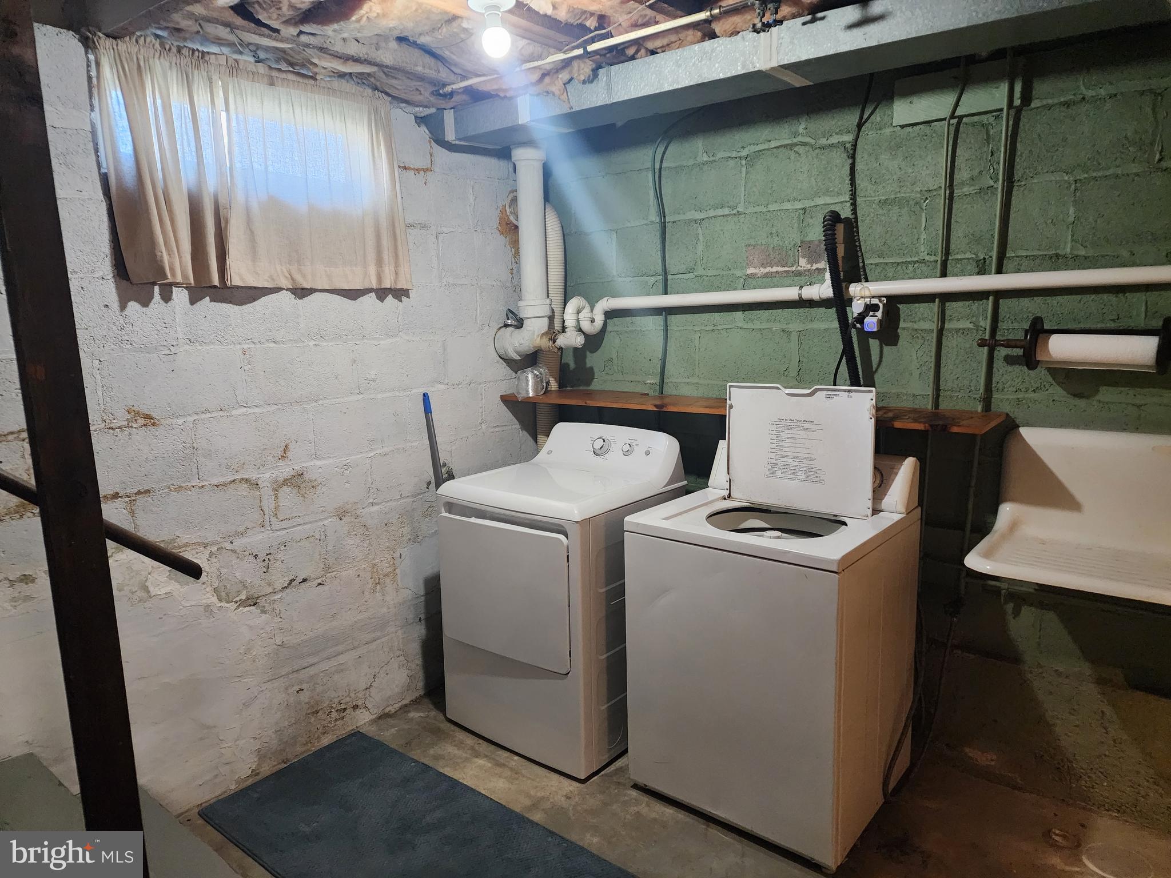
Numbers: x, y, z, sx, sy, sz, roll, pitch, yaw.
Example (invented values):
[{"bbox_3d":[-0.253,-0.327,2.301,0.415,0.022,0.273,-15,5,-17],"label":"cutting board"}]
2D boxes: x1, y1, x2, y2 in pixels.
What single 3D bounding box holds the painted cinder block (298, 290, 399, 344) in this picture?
[{"bbox_3d":[-0.920,-0.472,2.894,0.170,0.200,0.405,6,12,40],"label":"painted cinder block"}]

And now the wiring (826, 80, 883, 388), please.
[{"bbox_3d":[0.905,-0.679,2.604,0.165,1.016,0.090,5,11,39],"label":"wiring"}]

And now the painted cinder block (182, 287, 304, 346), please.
[{"bbox_3d":[-1.180,-0.415,2.597,0.170,0.200,0.400,6,12,40],"label":"painted cinder block"}]

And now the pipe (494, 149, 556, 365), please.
[{"bbox_3d":[-0.267,-0.770,3.249,0.290,0.860,0.160,6,12,40],"label":"pipe"}]

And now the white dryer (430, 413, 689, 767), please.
[{"bbox_3d":[-0.080,0.518,2.899,0.683,1.070,0.653,6,12,40],"label":"white dryer"}]

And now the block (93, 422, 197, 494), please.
[{"bbox_3d":[-1.426,0.057,2.371,0.170,0.205,0.390,6,12,40],"label":"block"}]

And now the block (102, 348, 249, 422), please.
[{"bbox_3d":[-1.280,-0.172,2.363,0.160,0.203,0.405,5,11,39],"label":"block"}]

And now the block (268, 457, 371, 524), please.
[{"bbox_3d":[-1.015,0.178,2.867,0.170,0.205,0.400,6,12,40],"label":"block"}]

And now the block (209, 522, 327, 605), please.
[{"bbox_3d":[-1.106,0.399,2.648,0.160,0.203,0.405,5,11,39],"label":"block"}]

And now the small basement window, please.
[{"bbox_3d":[-1.034,-0.846,2.579,0.120,0.685,1.020,6,12,40],"label":"small basement window"}]

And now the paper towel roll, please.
[{"bbox_3d":[1.450,-0.253,2.208,0.290,0.105,0.105,6,12,37],"label":"paper towel roll"}]

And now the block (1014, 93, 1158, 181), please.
[{"bbox_3d":[1.440,-0.874,2.295,0.405,0.203,0.160,5,11,39],"label":"block"}]

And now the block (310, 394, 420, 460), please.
[{"bbox_3d":[-0.870,-0.058,2.890,0.160,0.203,0.405,5,11,39],"label":"block"}]

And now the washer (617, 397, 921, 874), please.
[{"bbox_3d":[0.608,0.494,2.502,0.690,1.295,0.650,6,12,40],"label":"washer"}]

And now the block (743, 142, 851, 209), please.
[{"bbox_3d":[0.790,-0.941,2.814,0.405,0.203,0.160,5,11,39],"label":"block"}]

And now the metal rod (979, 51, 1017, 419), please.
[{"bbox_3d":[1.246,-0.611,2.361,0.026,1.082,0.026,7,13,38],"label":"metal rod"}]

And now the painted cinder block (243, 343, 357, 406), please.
[{"bbox_3d":[-1.017,-0.232,2.686,0.160,0.203,0.405,5,11,39],"label":"painted cinder block"}]

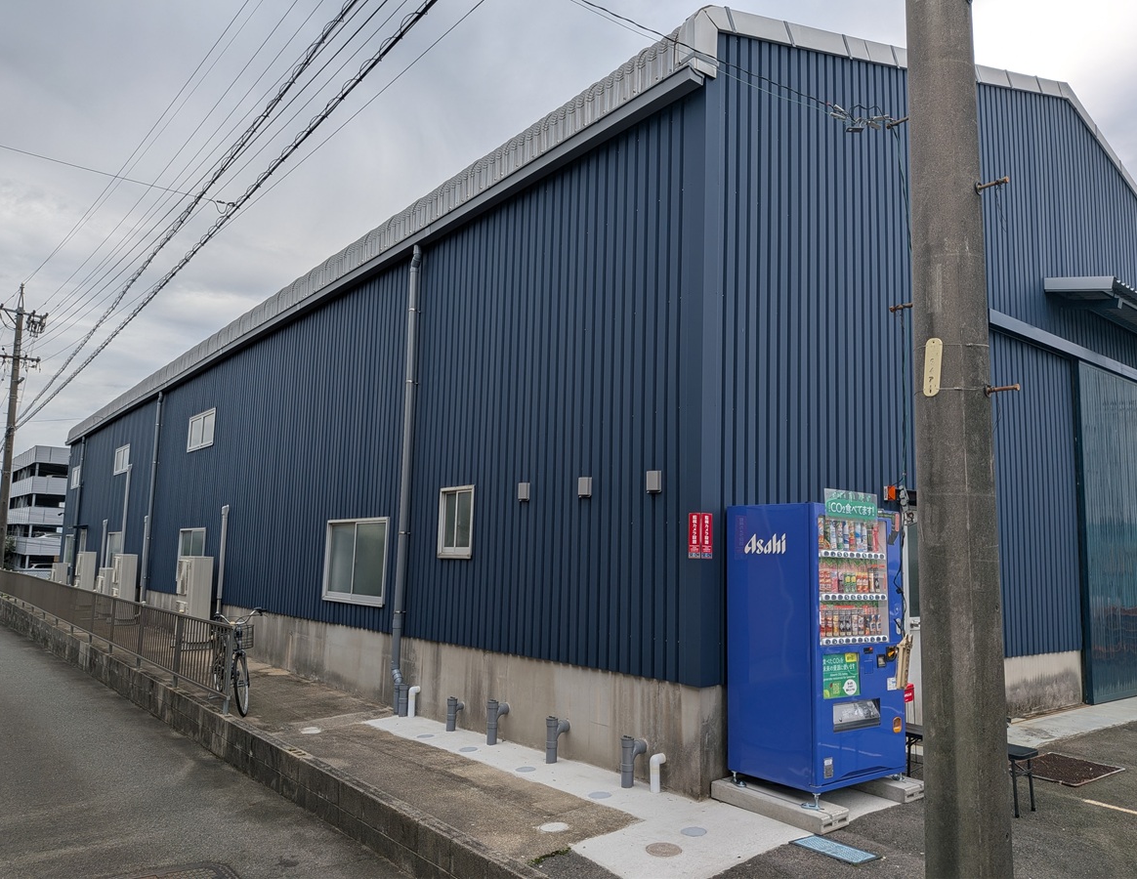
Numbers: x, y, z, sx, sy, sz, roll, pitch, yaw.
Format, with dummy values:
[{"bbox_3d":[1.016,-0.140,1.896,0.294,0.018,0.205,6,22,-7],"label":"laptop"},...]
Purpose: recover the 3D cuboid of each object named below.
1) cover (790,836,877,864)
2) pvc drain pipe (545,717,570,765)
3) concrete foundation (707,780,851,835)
[{"bbox_3d":[1.454,2.261,4.439,0.250,0.030,0.420,8,-10,-39],"label":"cover"},{"bbox_3d":[-0.098,2.346,6.347,0.180,0.340,0.100,8,-10,-39],"label":"pvc drain pipe"},{"bbox_3d":[1.318,2.296,5.129,0.295,0.090,0.890,7,-10,-35],"label":"concrete foundation"}]

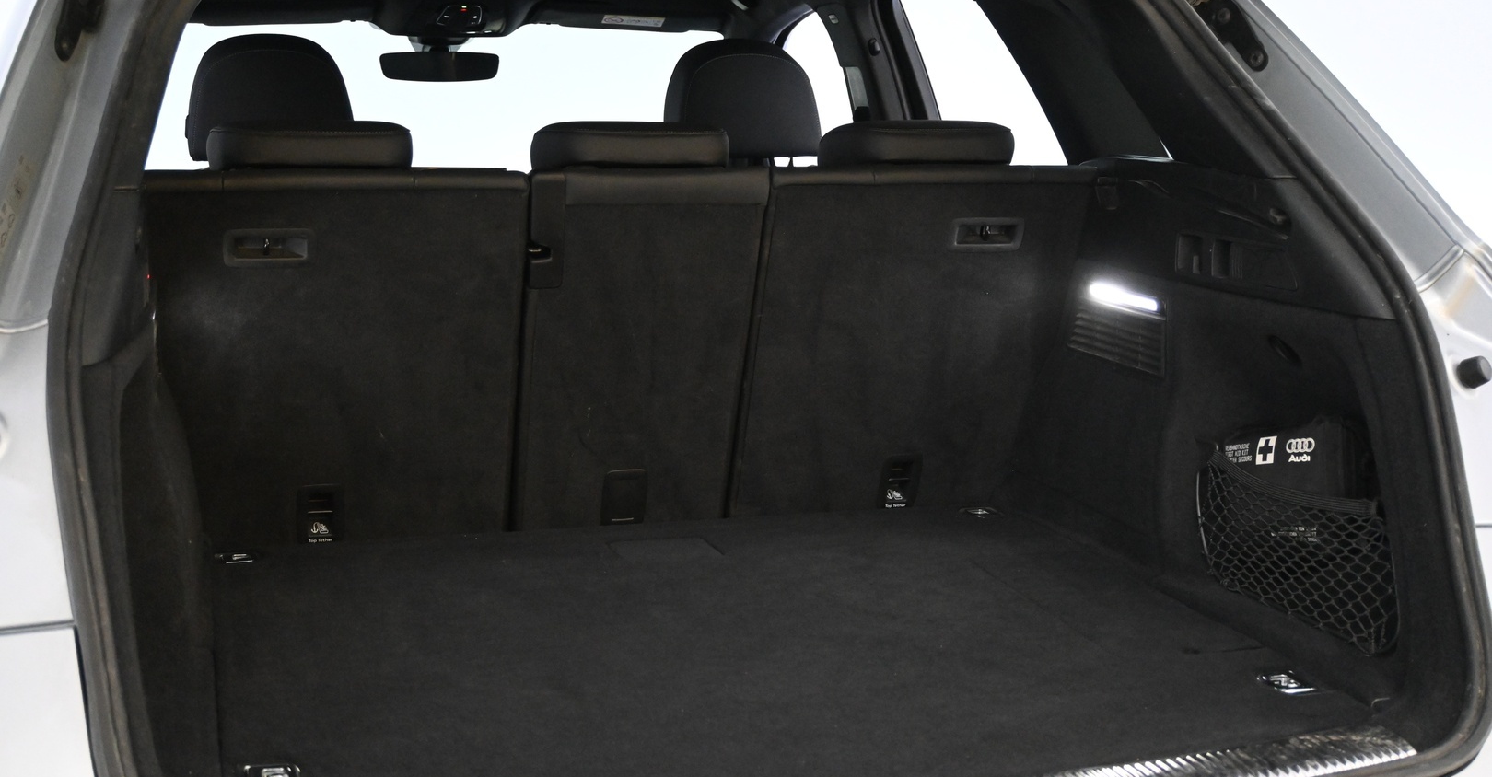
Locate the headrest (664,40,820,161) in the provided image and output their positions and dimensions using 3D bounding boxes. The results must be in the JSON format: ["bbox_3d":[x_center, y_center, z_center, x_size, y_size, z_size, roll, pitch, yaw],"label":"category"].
[{"bbox_3d":[-0.001,-0.484,2.998,0.250,0.200,0.125,-2,16,-17],"label":"headrest"}]

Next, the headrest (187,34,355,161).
[{"bbox_3d":[-0.735,-0.450,2.767,0.250,0.200,0.125,-2,16,-17],"label":"headrest"}]

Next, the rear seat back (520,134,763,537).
[{"bbox_3d":[-0.158,-0.089,2.243,0.290,0.540,0.190,-2,28,-17],"label":"rear seat back"}]

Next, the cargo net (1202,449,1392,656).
[{"bbox_3d":[0.561,0.158,1.848,0.055,0.140,0.325,-2,10,-17],"label":"cargo net"}]

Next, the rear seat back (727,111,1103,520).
[{"bbox_3d":[0.192,-0.104,2.358,0.450,0.540,0.200,-2,28,-17],"label":"rear seat back"}]

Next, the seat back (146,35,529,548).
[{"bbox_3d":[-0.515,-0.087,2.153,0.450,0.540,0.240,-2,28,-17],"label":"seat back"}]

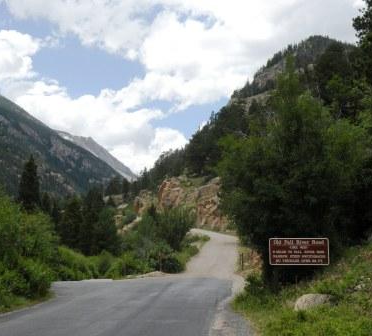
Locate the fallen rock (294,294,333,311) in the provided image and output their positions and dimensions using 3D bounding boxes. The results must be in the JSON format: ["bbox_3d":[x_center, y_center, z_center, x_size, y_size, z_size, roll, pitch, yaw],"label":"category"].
[{"bbox_3d":[2.779,2.936,15.800,0.820,0.370,0.600,0,-6,0],"label":"fallen rock"}]

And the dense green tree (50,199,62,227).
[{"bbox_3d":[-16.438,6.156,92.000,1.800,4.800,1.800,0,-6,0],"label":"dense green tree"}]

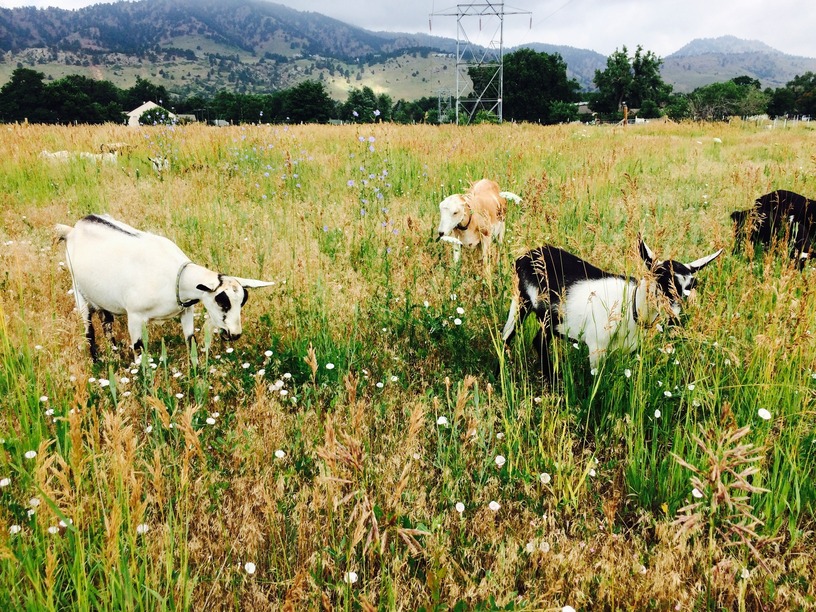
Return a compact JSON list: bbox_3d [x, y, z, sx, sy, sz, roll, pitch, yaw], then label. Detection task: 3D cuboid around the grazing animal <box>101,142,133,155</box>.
[{"bbox_3d":[-6.750,-3.397,16.169,0.950,0.720,0.320,1,15,2],"label":"grazing animal"}]

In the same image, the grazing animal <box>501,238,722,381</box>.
[{"bbox_3d":[0.890,0.067,3.142,0.900,0.700,0.310,11,18,35],"label":"grazing animal"}]

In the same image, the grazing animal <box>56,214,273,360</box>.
[{"bbox_3d":[-1.110,0.002,3.270,0.960,0.760,0.320,8,17,27],"label":"grazing animal"}]

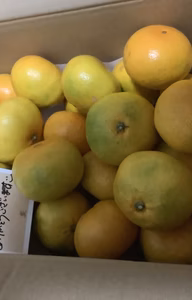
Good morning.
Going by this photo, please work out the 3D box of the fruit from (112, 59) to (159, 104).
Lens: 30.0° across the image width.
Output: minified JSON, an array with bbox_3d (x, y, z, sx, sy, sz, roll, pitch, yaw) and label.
[{"bbox_3d":[0.055,-0.099,0.495,0.080,0.071,0.080,-2,70,19],"label":"fruit"}]

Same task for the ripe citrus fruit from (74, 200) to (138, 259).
[{"bbox_3d":[0.012,0.096,0.424,0.074,0.069,0.074,-3,68,20],"label":"ripe citrus fruit"}]

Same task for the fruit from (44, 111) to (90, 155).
[{"bbox_3d":[-0.033,-0.014,0.497,0.080,0.071,0.080,-2,70,19],"label":"fruit"}]

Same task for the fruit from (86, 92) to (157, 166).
[{"bbox_3d":[0.029,-0.023,0.405,0.081,0.073,0.081,-3,93,4],"label":"fruit"}]

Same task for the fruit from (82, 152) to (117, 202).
[{"bbox_3d":[0.019,0.029,0.464,0.080,0.071,0.080,-2,70,19],"label":"fruit"}]

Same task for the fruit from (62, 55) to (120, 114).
[{"bbox_3d":[-0.008,-0.082,0.449,0.075,0.067,0.075,-2,70,19],"label":"fruit"}]

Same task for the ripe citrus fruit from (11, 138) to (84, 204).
[{"bbox_3d":[-0.052,0.022,0.392,0.078,0.068,0.078,-3,35,21],"label":"ripe citrus fruit"}]

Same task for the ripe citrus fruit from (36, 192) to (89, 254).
[{"bbox_3d":[-0.039,0.090,0.443,0.076,0.069,0.076,12,95,-19],"label":"ripe citrus fruit"}]

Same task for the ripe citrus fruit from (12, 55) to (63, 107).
[{"bbox_3d":[-0.090,-0.105,0.547,0.082,0.073,0.082,-2,70,19],"label":"ripe citrus fruit"}]

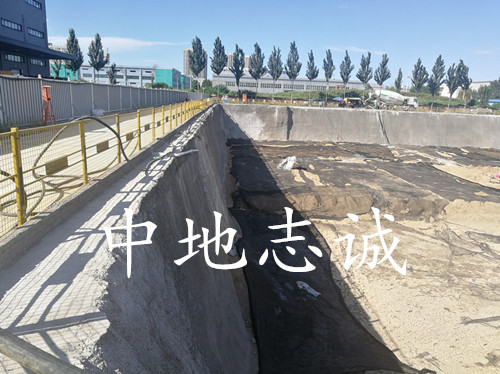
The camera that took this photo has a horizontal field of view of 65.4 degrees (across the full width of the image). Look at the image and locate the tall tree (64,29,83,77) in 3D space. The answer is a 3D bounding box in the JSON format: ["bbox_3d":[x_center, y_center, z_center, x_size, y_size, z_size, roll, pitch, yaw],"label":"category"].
[{"bbox_3d":[-31.283,-22.225,69.054,3.190,11.000,3.190,-4,15,-23],"label":"tall tree"}]

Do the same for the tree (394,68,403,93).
[{"bbox_3d":[33.968,-23.248,88.937,1.940,7.300,1.940,7,14,19],"label":"tree"}]

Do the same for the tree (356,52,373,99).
[{"bbox_3d":[21.214,-19.958,72.500,2.980,9.790,2.830,2,13,0],"label":"tree"}]

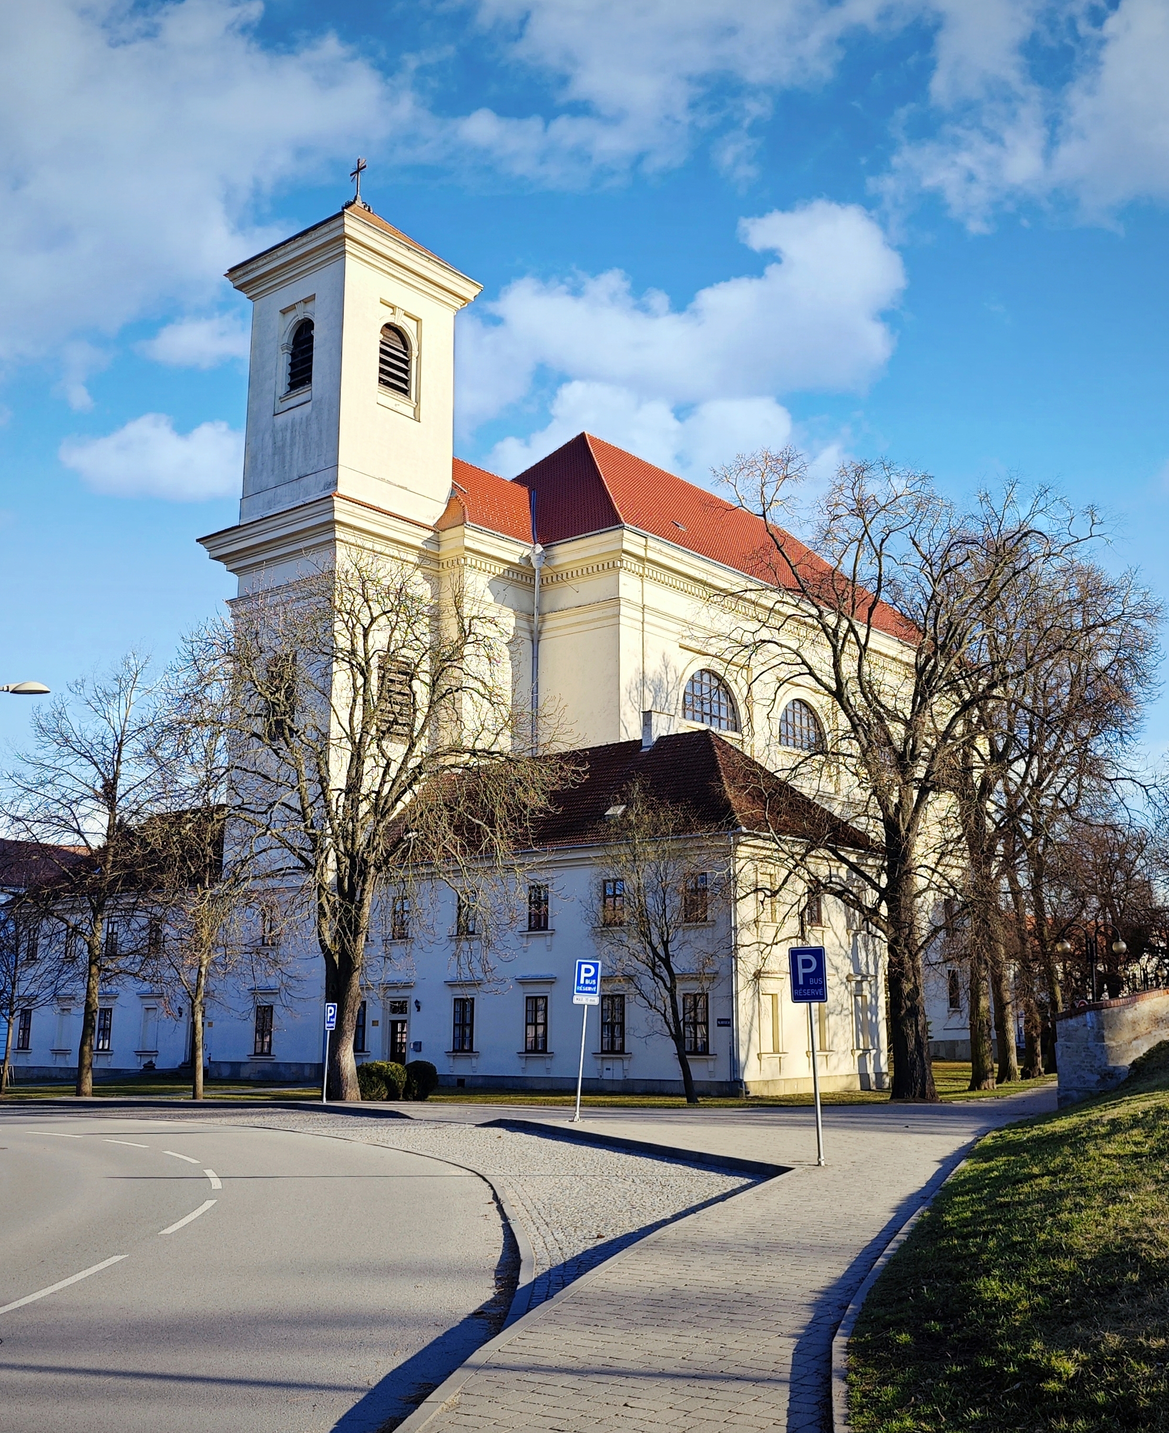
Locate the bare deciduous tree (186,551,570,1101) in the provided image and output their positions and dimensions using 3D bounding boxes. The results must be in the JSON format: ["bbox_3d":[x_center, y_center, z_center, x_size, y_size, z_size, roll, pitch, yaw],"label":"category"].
[{"bbox_3d":[-5.877,2.834,37.146,10.890,16.030,10.570,2,-14,-10],"label":"bare deciduous tree"}]

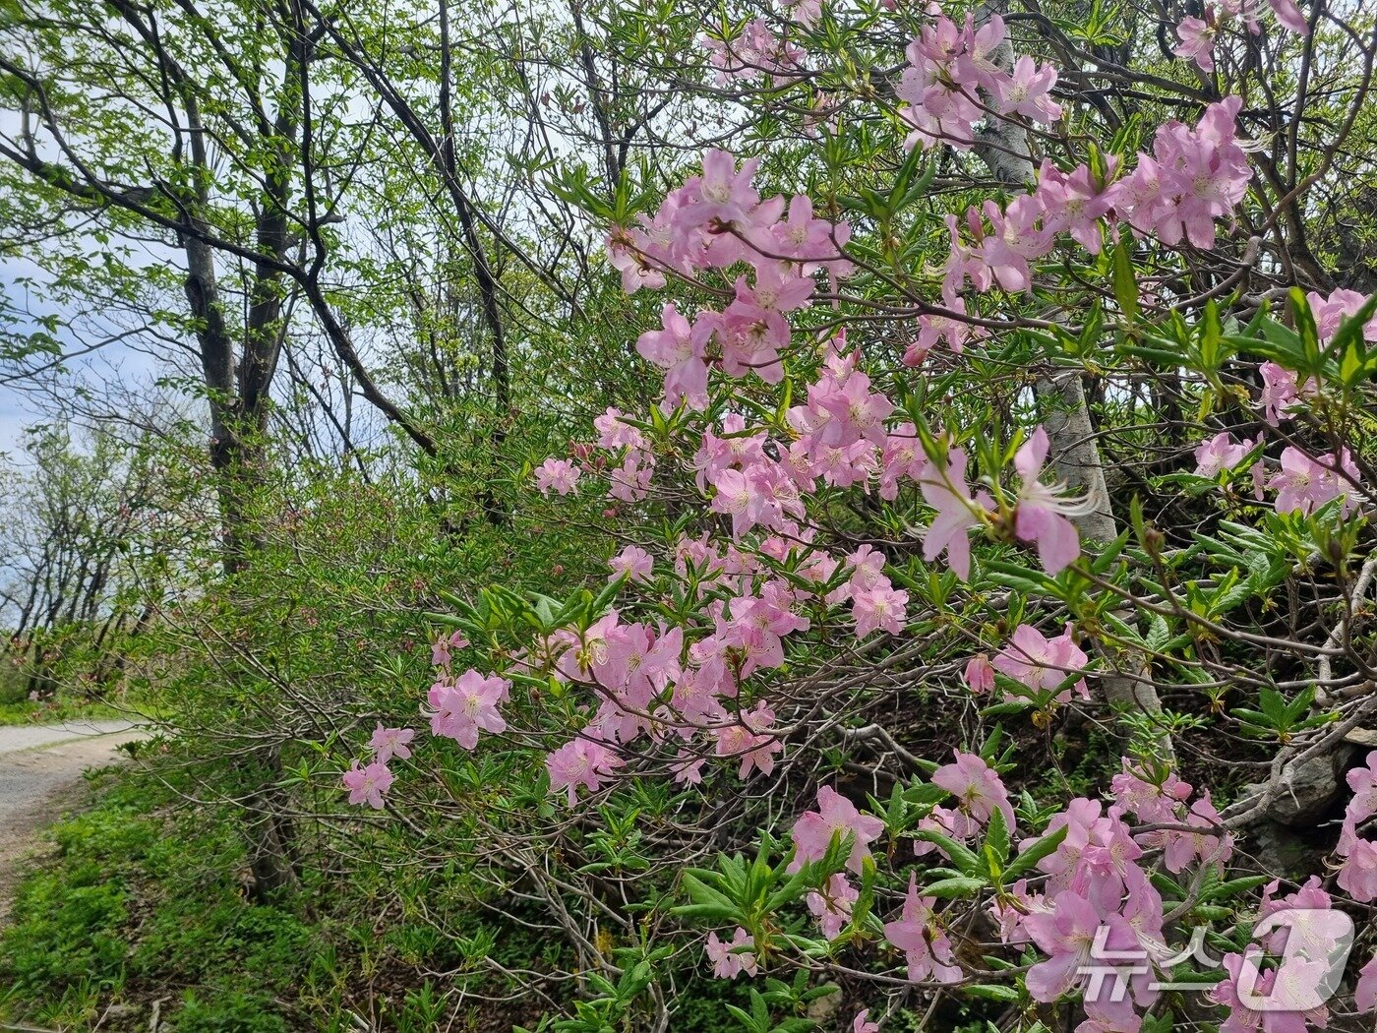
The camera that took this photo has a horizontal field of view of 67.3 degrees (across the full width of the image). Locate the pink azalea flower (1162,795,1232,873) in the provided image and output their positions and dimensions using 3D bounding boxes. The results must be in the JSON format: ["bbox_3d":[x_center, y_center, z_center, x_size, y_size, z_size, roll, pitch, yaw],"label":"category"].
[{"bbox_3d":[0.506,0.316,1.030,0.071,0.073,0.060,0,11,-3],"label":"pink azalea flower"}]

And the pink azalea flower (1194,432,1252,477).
[{"bbox_3d":[0.605,-0.065,1.170,0.068,0.061,0.048,-4,0,39],"label":"pink azalea flower"}]

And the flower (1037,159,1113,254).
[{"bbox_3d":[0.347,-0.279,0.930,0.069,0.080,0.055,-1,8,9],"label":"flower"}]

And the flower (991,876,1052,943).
[{"bbox_3d":[0.286,0.336,0.880,0.060,0.059,0.050,-1,-26,12],"label":"flower"}]

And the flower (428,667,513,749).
[{"bbox_3d":[-0.217,0.189,1.020,0.083,0.079,0.055,2,-11,-17],"label":"flower"}]

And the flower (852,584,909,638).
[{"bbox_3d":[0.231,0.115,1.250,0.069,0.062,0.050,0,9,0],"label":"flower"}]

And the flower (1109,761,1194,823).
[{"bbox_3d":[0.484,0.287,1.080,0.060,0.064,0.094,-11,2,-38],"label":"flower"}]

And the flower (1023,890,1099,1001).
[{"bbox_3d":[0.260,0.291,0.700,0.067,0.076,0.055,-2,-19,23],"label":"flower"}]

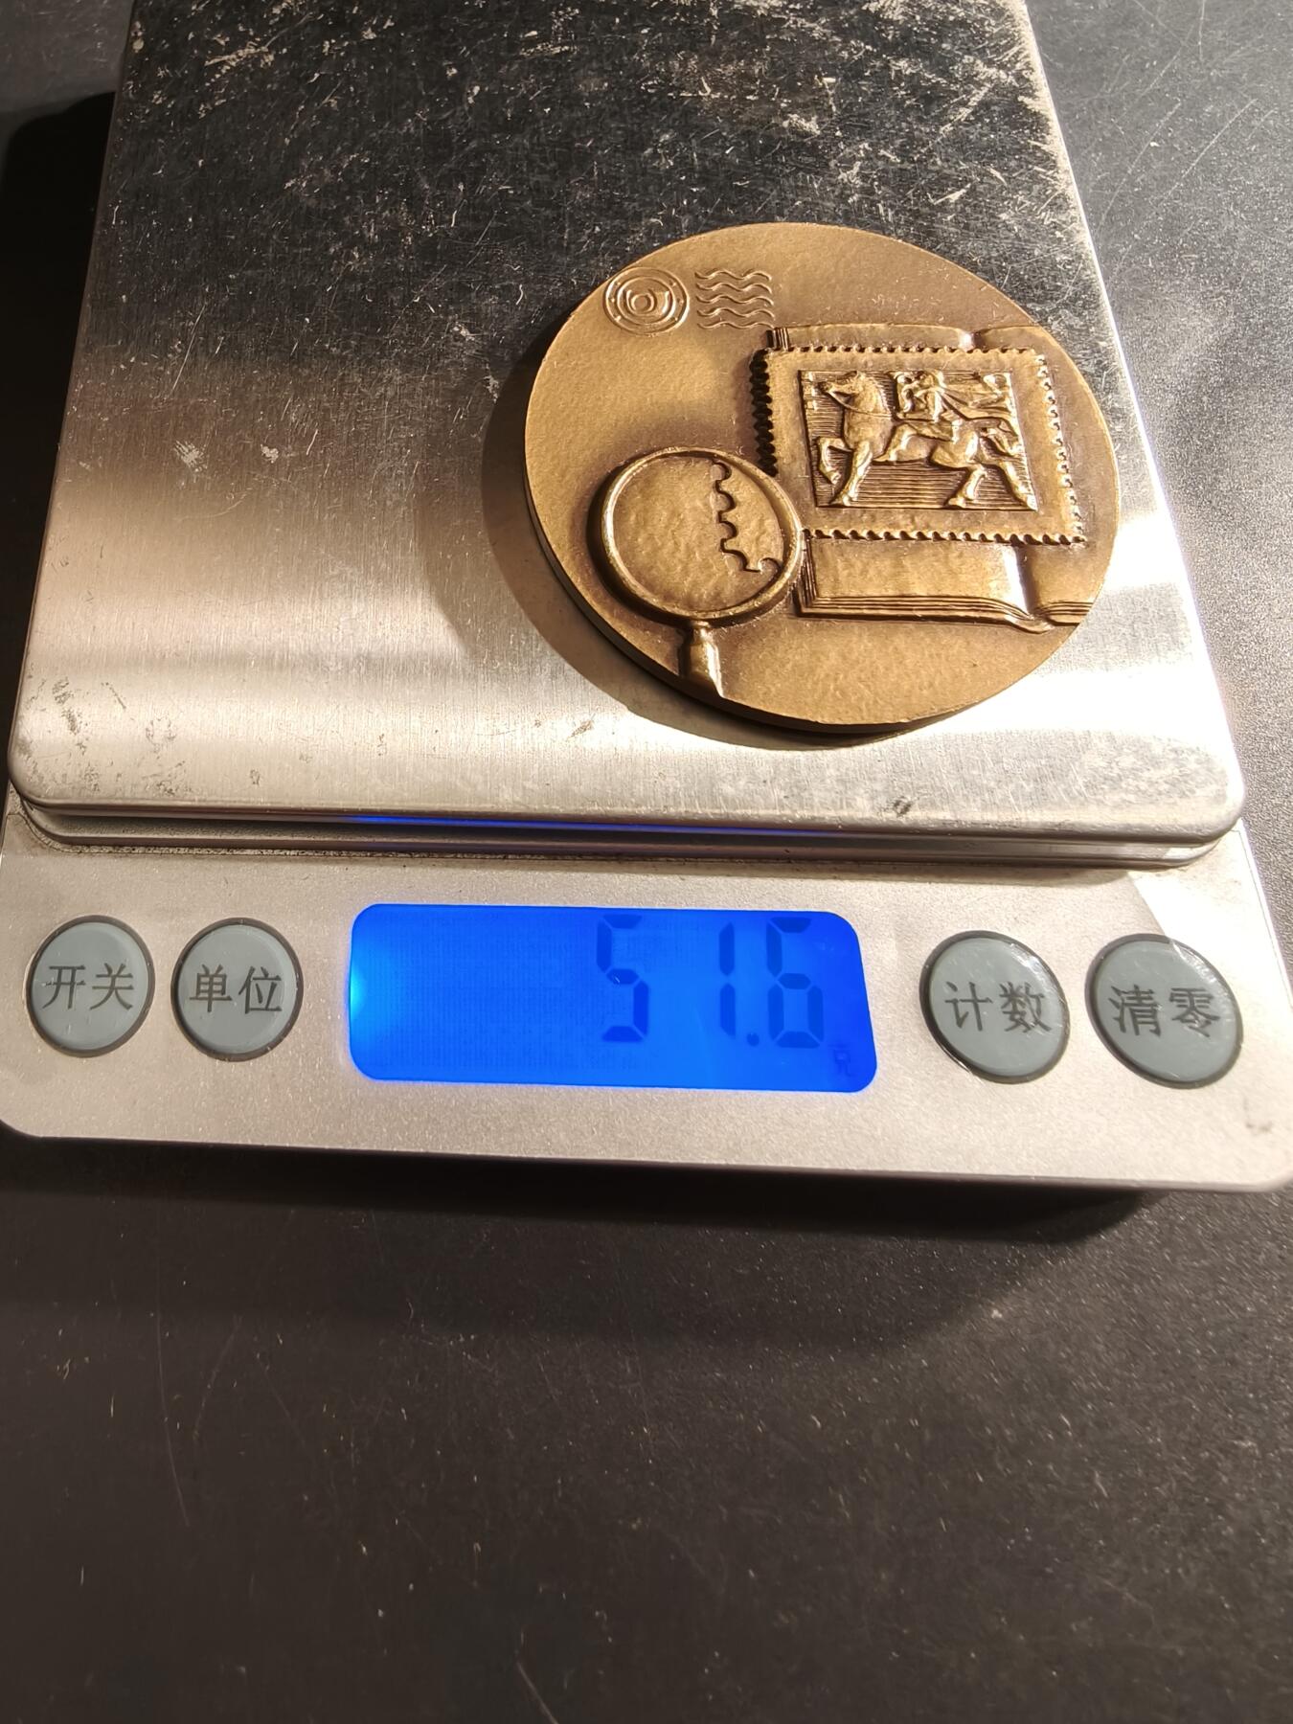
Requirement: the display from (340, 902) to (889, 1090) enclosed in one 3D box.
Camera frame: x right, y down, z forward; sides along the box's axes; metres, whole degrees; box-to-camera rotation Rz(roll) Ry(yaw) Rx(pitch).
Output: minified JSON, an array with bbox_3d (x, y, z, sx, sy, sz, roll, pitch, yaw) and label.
[{"bbox_3d":[-0.003,0.011,0.090,0.041,0.002,0.014,2,71,1],"label":"display"}]

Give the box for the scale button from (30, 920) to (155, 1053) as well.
[{"bbox_3d":[-0.044,0.010,0.090,0.011,0.002,0.011,2,71,1],"label":"scale button"}]

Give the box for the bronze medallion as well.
[{"bbox_3d":[0.015,-0.035,0.101,0.051,0.003,0.051,0,71,0],"label":"bronze medallion"}]

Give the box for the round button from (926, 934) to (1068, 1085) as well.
[{"bbox_3d":[0.027,0.011,0.090,0.011,0.002,0.011,2,71,1],"label":"round button"}]

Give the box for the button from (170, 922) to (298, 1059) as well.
[{"bbox_3d":[-0.032,0.010,0.090,0.011,0.002,0.011,2,71,1],"label":"button"}]

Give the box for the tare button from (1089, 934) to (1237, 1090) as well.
[{"bbox_3d":[0.041,0.012,0.090,0.012,0.002,0.012,2,71,1],"label":"tare button"}]

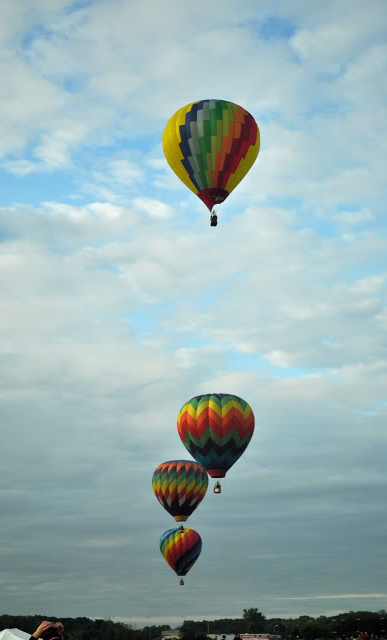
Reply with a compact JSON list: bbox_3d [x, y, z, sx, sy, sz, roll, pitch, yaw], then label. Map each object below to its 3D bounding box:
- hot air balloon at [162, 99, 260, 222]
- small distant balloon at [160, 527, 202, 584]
[{"bbox_3d":[3.155,-27.277,186.087,17.200,22.400,17.200,0,-16,1],"label":"hot air balloon"},{"bbox_3d":[-4.428,87.101,392.249,15.500,20.660,15.500,0,-16,-1],"label":"small distant balloon"}]

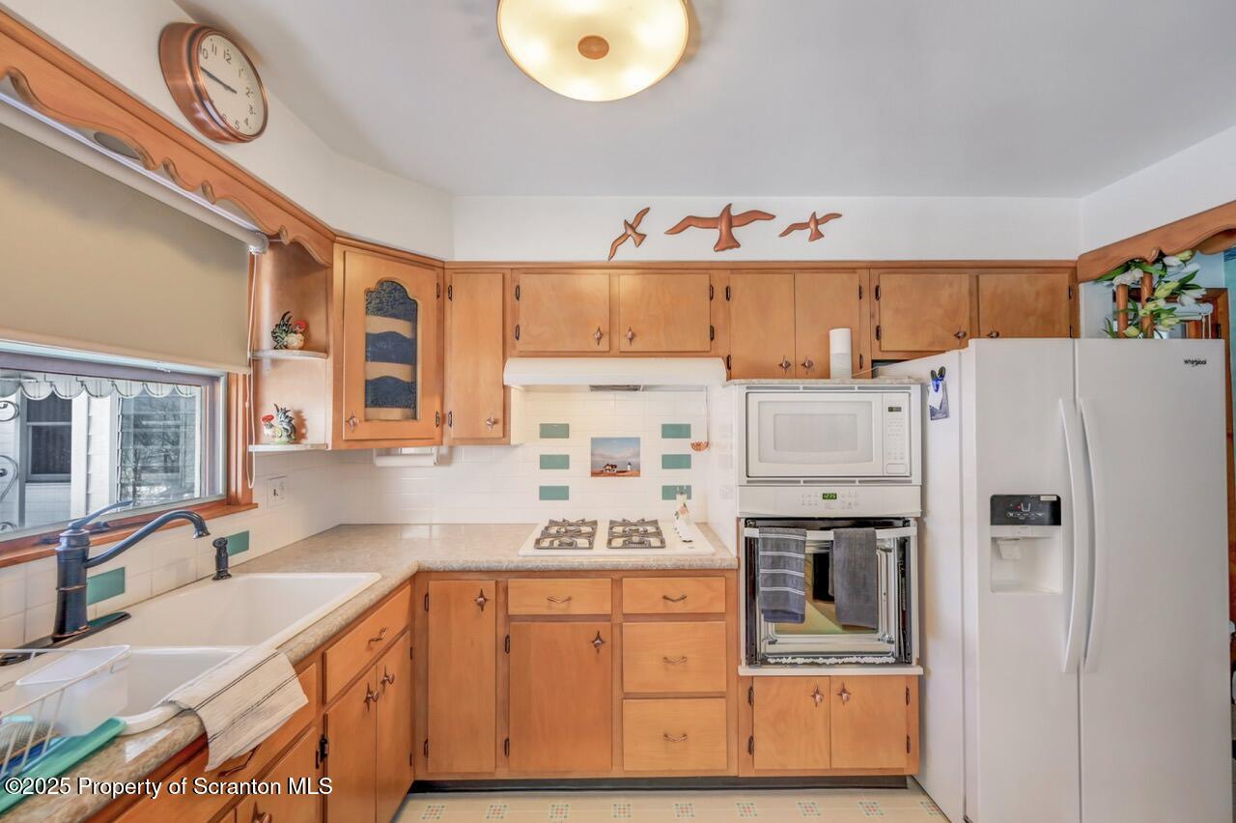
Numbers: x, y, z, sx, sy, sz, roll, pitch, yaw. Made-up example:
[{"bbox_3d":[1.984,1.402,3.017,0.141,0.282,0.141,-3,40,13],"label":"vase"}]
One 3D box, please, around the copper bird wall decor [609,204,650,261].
[{"bbox_3d":[0.049,-0.763,2.070,0.181,0.231,0.028,0,0,-1],"label":"copper bird wall decor"}]

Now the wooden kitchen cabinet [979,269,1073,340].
[{"bbox_3d":[1.755,-0.425,2.245,0.408,0.372,0.330,0,0,-1],"label":"wooden kitchen cabinet"}]

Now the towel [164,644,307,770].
[{"bbox_3d":[-0.800,0.617,1.000,0.160,0.150,0.290,0,0,-1],"label":"towel"}]

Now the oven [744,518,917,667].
[{"bbox_3d":[0.777,0.667,2.049,0.643,0.548,0.580,0,-1,0],"label":"oven"}]

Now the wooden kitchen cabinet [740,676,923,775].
[{"bbox_3d":[0.776,1.157,2.063,0.654,0.368,0.600,0,-1,0],"label":"wooden kitchen cabinet"}]

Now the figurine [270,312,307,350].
[{"bbox_3d":[-1.162,-0.285,1.698,0.118,0.138,0.075,0,-1,14],"label":"figurine"}]

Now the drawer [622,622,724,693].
[{"bbox_3d":[0.205,0.903,2.007,0.382,0.263,0.500,0,-1,0],"label":"drawer"}]

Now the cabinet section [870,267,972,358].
[{"bbox_3d":[1.323,-0.423,2.246,0.440,0.387,0.320,0,-1,0],"label":"cabinet section"}]

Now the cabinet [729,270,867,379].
[{"bbox_3d":[0.774,-0.372,2.240,0.600,0.485,0.330,0,0,-1],"label":"cabinet"}]

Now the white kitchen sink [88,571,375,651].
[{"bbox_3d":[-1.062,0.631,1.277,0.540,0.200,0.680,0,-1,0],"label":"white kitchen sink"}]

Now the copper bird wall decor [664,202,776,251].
[{"bbox_3d":[0.445,-0.795,2.095,0.485,0.210,0.035,0,-1,0],"label":"copper bird wall decor"}]

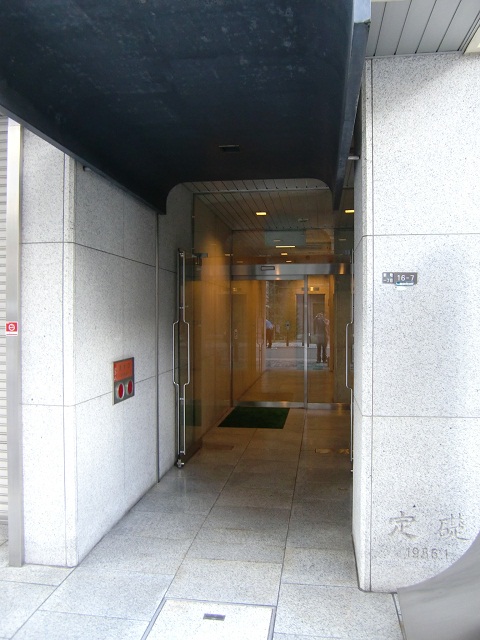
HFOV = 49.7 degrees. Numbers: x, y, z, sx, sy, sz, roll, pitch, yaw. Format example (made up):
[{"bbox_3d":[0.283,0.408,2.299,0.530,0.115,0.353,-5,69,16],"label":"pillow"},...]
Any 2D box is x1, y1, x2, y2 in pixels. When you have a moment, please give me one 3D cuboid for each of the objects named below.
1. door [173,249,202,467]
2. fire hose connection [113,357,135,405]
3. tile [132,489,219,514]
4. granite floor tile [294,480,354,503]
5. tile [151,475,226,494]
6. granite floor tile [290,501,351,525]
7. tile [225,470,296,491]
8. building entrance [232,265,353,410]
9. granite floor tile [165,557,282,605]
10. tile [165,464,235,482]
[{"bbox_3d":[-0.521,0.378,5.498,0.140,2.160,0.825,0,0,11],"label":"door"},{"bbox_3d":[-0.837,0.439,3.787,0.030,0.300,0.400,0,1,9],"label":"fire hose connection"},{"bbox_3d":[-0.495,1.452,4.088,0.600,0.025,0.450,0,1,9],"label":"tile"},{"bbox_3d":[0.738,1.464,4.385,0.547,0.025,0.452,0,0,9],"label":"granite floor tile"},{"bbox_3d":[-0.448,1.471,4.572,0.643,0.025,0.452,0,0,9],"label":"tile"},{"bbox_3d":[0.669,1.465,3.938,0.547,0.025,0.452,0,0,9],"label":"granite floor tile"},{"bbox_3d":[0.196,1.444,4.638,0.600,0.025,0.450,0,1,9],"label":"tile"},{"bbox_3d":[0.972,0.304,8.404,2.263,2.286,0.080,0,0,9],"label":"building entrance"},{"bbox_3d":[-0.073,1.470,2.901,0.606,0.025,0.452,0,0,9],"label":"granite floor tile"},{"bbox_3d":[-0.362,1.441,4.964,0.600,0.025,0.450,0,1,9],"label":"tile"}]

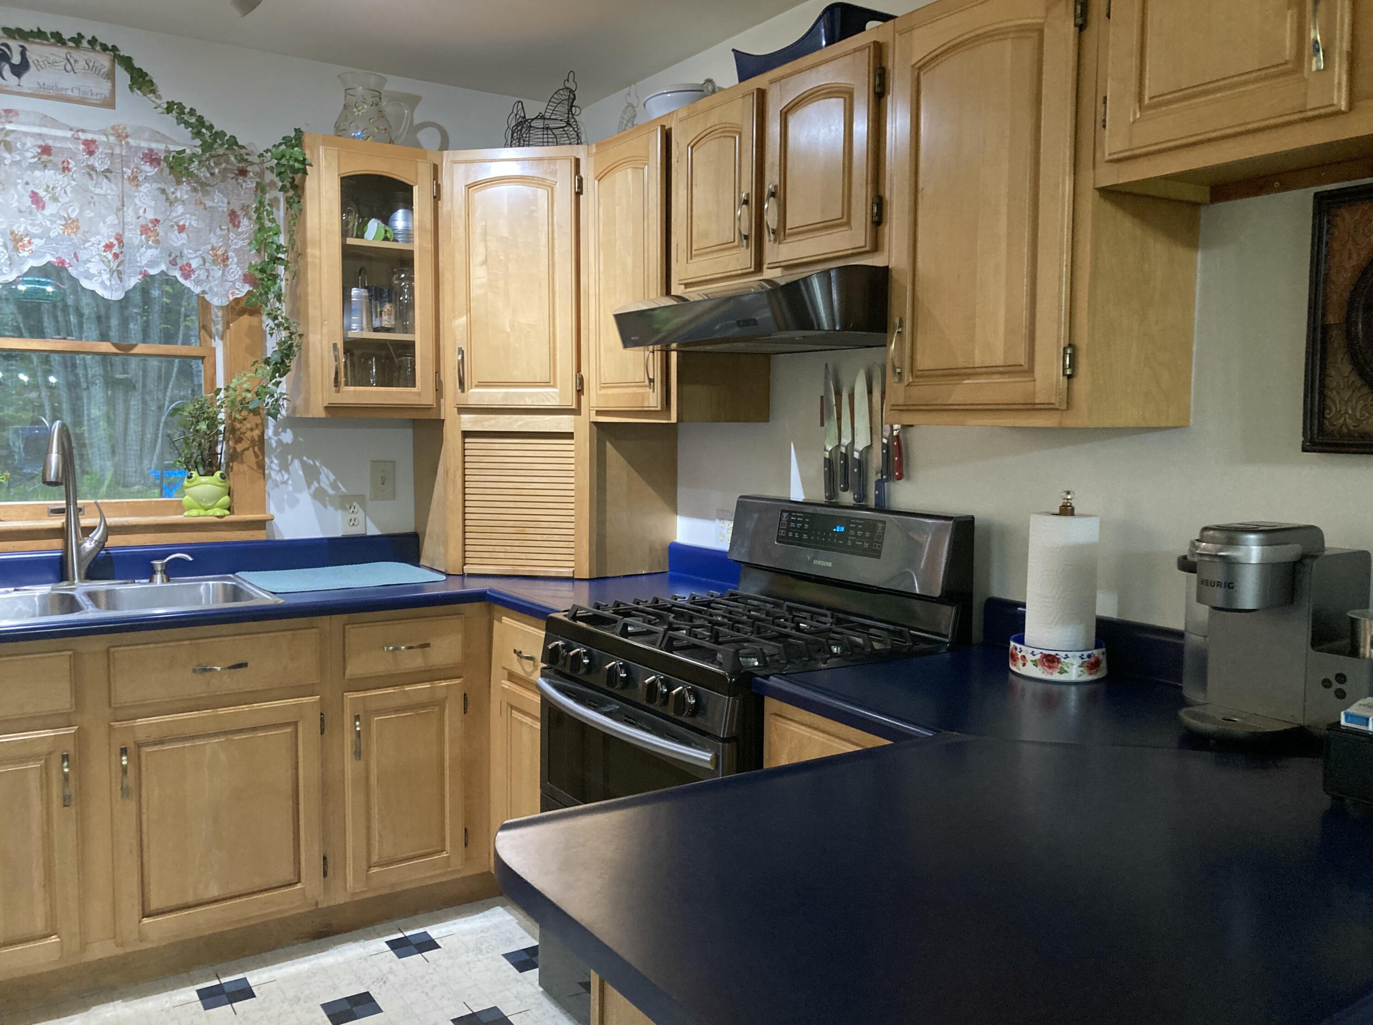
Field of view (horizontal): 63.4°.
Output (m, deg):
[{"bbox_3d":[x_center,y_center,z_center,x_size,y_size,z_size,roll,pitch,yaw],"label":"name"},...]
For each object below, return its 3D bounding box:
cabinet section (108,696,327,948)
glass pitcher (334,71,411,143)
[{"bbox_3d":[-1.282,0.721,2.936,0.473,0.534,0.560,-3,6,-33],"label":"cabinet section"},{"bbox_3d":[-0.908,-1.145,3.210,0.222,0.212,0.170,-3,6,-33],"label":"glass pitcher"}]

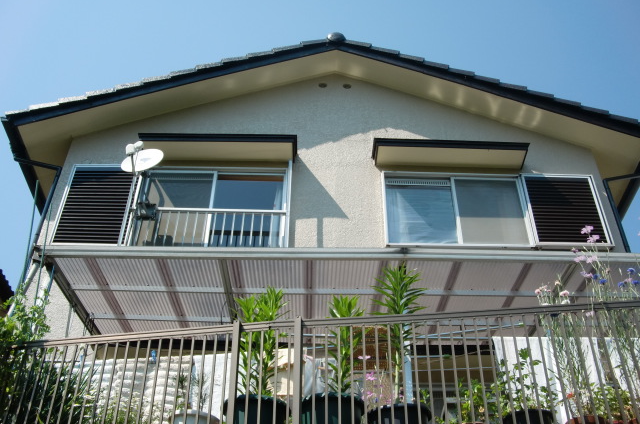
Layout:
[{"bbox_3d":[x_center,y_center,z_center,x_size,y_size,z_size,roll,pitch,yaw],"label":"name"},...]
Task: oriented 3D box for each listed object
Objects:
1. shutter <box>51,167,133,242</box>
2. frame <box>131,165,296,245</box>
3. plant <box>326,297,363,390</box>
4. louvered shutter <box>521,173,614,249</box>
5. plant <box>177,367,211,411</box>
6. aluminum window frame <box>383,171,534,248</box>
[{"bbox_3d":[-2.526,-0.080,7.910,0.720,1.116,0.080,1,-38,-1],"label":"shutter"},{"bbox_3d":[-1.225,-0.089,7.975,1.762,1.201,0.150,1,-38,-1],"label":"frame"},{"bbox_3d":[0.154,0.769,4.171,0.255,0.654,0.255,1,-38,-1],"label":"plant"},{"bbox_3d":[2.805,-0.024,7.999,0.847,1.044,0.100,1,-38,-1],"label":"louvered shutter"},{"bbox_3d":[-0.741,1.029,4.083,0.208,0.259,0.160,1,-38,-1],"label":"plant"},{"bbox_3d":[1.563,-0.033,8.026,1.651,1.078,0.120,1,-38,-1],"label":"aluminum window frame"}]

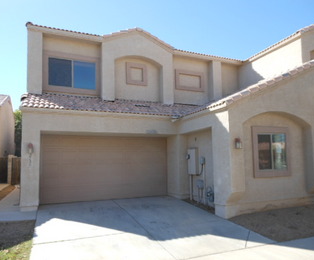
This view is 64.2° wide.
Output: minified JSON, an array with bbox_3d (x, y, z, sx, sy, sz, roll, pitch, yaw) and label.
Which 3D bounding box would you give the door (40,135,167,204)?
[{"bbox_3d":[-1.845,1.468,9.709,4.870,2.460,0.080,1,-6,-21],"label":"door"}]

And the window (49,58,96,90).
[{"bbox_3d":[-3.302,-2.198,9.868,1.820,1.150,0.100,1,-6,-21],"label":"window"}]

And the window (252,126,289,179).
[{"bbox_3d":[3.466,0.664,7.499,1.380,1.480,0.100,1,-6,-21],"label":"window"}]

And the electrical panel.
[{"bbox_3d":[1.270,1.118,8.789,0.180,0.890,0.500,1,-6,-21],"label":"electrical panel"}]

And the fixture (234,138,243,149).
[{"bbox_3d":[2.170,0.359,6.674,0.170,0.300,0.180,1,-6,-21],"label":"fixture"}]

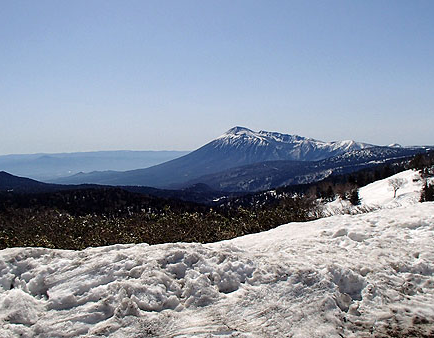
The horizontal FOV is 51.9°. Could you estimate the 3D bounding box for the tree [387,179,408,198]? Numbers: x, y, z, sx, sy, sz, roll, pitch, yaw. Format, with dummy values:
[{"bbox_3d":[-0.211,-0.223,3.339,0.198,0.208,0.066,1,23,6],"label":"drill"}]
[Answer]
[{"bbox_3d":[39.807,4.245,98.000,4.300,4.500,4.100,1,3,0],"label":"tree"}]

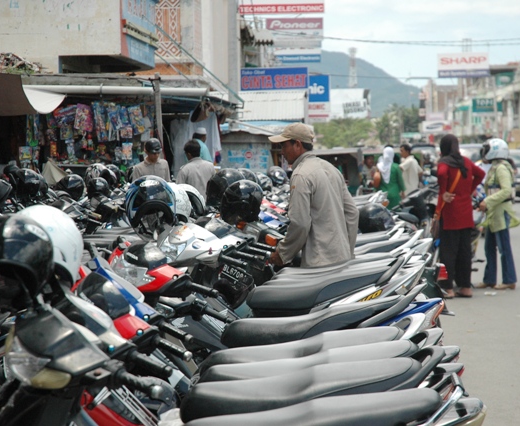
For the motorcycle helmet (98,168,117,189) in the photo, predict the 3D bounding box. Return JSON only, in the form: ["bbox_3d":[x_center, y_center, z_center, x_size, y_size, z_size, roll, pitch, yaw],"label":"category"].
[{"bbox_3d":[-1.568,-0.346,19.000,0.260,0.260,0.310,-1,2,-24],"label":"motorcycle helmet"}]

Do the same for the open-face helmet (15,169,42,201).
[{"bbox_3d":[-2.154,-0.266,17.400,0.260,0.280,0.310,-2,2,-15],"label":"open-face helmet"}]

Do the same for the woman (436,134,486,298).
[{"bbox_3d":[1.945,0.029,18.100,0.480,1.590,0.340,-1,2,-6],"label":"woman"}]

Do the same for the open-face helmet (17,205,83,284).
[{"bbox_3d":[-0.743,0.119,6.600,0.260,0.280,0.320,-1,2,-24],"label":"open-face helmet"}]

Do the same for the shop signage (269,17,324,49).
[{"bbox_3d":[1.110,-5.805,60.000,1.800,1.000,0.150,-1,2,4],"label":"shop signage"}]

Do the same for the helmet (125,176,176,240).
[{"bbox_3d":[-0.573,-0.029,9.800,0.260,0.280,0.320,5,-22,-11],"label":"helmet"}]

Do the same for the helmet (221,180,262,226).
[{"bbox_3d":[-0.119,-0.068,12.100,0.260,0.275,0.310,0,2,18],"label":"helmet"}]

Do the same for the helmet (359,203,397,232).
[{"bbox_3d":[1.018,0.039,16.300,0.320,0.260,0.260,1,2,27],"label":"helmet"}]

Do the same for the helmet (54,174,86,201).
[{"bbox_3d":[-1.727,-0.228,17.000,0.260,0.260,0.310,1,3,30],"label":"helmet"}]

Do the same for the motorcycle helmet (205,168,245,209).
[{"bbox_3d":[-0.248,-0.173,13.200,0.260,0.270,0.320,1,3,30],"label":"motorcycle helmet"}]

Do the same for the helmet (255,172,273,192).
[{"bbox_3d":[0.028,-0.343,21.000,0.250,0.260,0.300,-2,2,-24],"label":"helmet"}]

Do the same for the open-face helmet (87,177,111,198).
[{"bbox_3d":[-1.754,-0.272,20.300,0.250,0.250,0.300,0,2,18],"label":"open-face helmet"}]

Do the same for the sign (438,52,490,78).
[{"bbox_3d":[15.271,-11.069,140.000,4.000,1.950,0.300,0,2,12],"label":"sign"}]

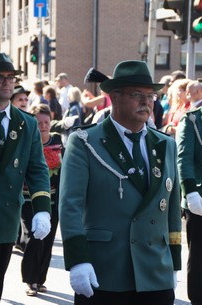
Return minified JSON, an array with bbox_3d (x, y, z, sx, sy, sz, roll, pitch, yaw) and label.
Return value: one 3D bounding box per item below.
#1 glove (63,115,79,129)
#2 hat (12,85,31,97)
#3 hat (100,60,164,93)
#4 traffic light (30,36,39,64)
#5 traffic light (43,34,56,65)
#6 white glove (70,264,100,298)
[{"bbox_3d":[-0.295,-0.310,11.500,0.160,0.120,0.100,1,4,10],"label":"glove"},{"bbox_3d":[-0.898,-0.680,12.800,0.260,0.120,0.280,-2,4,-35],"label":"hat"},{"bbox_3d":[0.139,-0.356,5.420,0.280,0.145,0.320,0,4,-40],"label":"hat"},{"bbox_3d":[-2.149,-3.322,37.500,0.290,0.900,0.320,4,5,40],"label":"traffic light"},{"bbox_3d":[-1.314,-2.629,29.300,0.360,0.750,0.280,3,3,18],"label":"traffic light"},{"bbox_3d":[-0.077,0.573,5.200,0.120,0.180,0.100,0,4,-30],"label":"white glove"}]

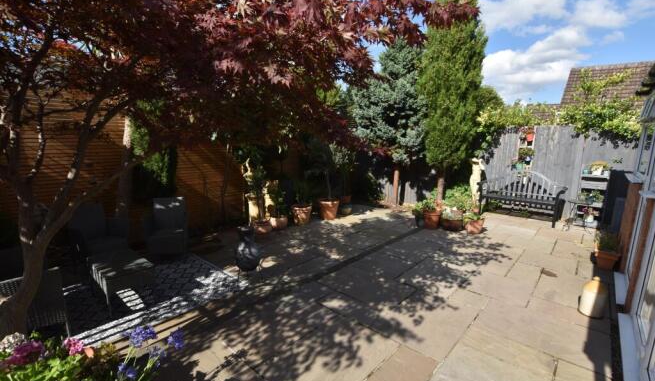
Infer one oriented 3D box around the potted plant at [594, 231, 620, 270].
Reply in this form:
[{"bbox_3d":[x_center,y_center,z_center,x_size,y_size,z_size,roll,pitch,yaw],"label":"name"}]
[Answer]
[{"bbox_3d":[3.526,0.740,3.666,0.250,0.478,0.250,7,10,42],"label":"potted plant"}]

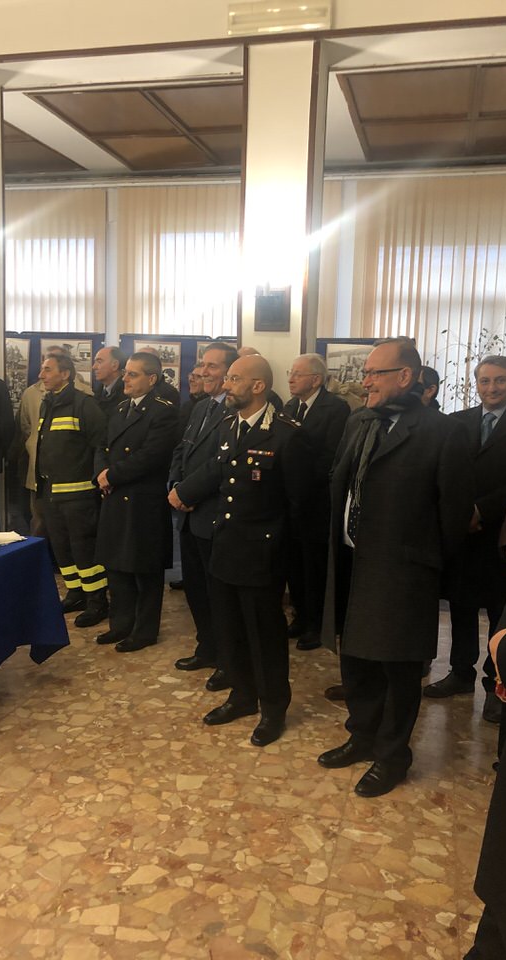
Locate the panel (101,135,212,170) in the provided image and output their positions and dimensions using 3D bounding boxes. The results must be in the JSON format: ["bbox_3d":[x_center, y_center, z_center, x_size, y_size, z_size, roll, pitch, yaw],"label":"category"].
[{"bbox_3d":[-0.935,-3.228,7.636,0.880,0.040,1.060,3,8,13],"label":"panel"}]

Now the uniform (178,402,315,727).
[{"bbox_3d":[0.016,0.387,3.558,0.380,1.450,0.550,-6,11,-41],"label":"uniform"}]

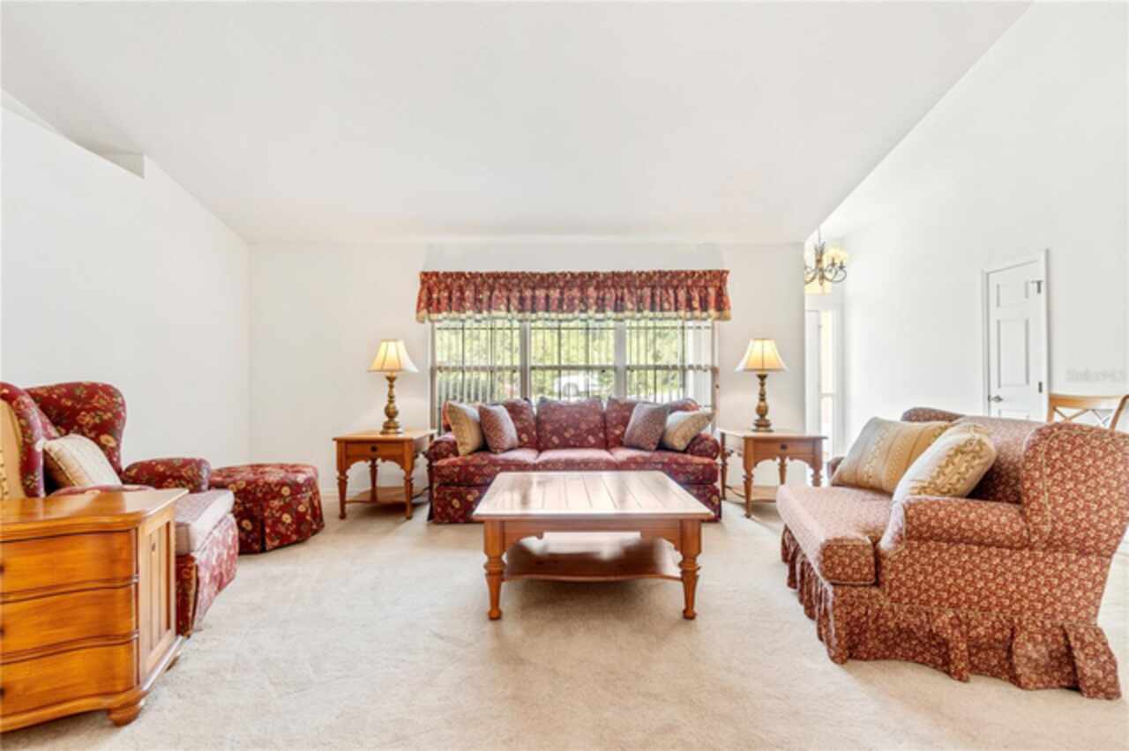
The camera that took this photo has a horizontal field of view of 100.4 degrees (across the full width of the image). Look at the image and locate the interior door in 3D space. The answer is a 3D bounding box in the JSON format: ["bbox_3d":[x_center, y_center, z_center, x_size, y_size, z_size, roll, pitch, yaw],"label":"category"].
[{"bbox_3d":[3.816,0.087,3.967,0.050,2.040,0.480,0,-1,-1],"label":"interior door"}]

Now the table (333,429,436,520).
[{"bbox_3d":[-1.469,0.812,4.002,0.645,0.645,0.700,0,-1,-1],"label":"table"}]

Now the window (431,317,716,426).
[{"bbox_3d":[0.084,-0.088,4.593,2.800,1.570,0.120,0,-1,-1],"label":"window"}]

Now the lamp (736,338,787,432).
[{"bbox_3d":[1.709,0.083,4.106,0.440,0.795,0.440,0,-1,-1],"label":"lamp"}]

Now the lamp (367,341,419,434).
[{"bbox_3d":[-1.478,0.093,4.070,0.435,0.795,0.430,0,-1,-1],"label":"lamp"}]

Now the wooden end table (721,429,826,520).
[{"bbox_3d":[1.724,0.799,4.034,0.650,0.640,0.700,0,-1,-1],"label":"wooden end table"}]

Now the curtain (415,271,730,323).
[{"bbox_3d":[0.072,-0.750,4.470,2.960,0.470,0.150,0,-1,-1],"label":"curtain"}]

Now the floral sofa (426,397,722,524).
[{"bbox_3d":[0.063,0.662,4.035,2.280,0.930,0.870,0,-1,-1],"label":"floral sofa"}]

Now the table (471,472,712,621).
[{"bbox_3d":[0.113,0.861,2.571,1.060,0.480,1.010,0,-1,-1],"label":"table"}]

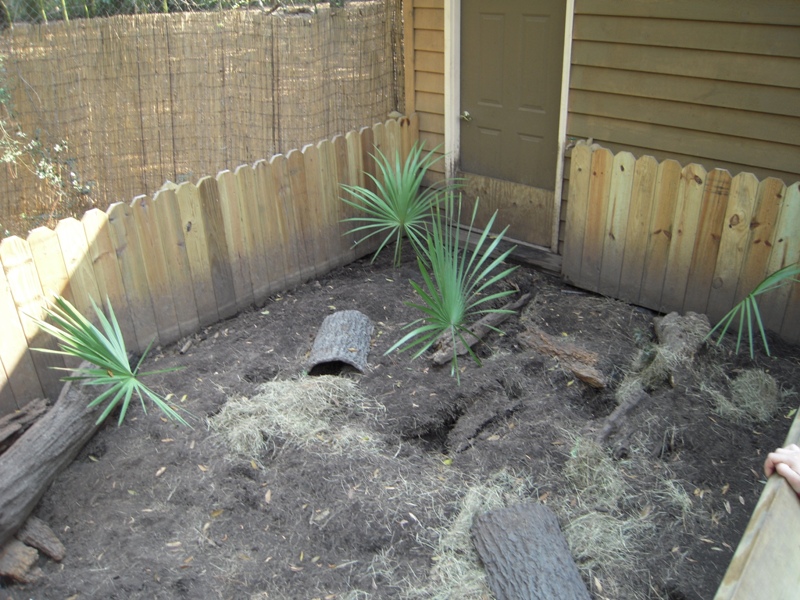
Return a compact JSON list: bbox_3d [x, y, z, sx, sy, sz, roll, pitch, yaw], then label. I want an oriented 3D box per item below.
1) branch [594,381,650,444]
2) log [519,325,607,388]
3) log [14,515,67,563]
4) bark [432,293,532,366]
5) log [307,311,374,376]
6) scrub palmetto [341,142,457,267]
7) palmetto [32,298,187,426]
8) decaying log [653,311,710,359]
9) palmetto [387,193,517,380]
[{"bbox_3d":[1.153,0.575,3.334,0.090,0.090,0.476,22,37,38],"label":"branch"},{"bbox_3d":[0.932,0.311,3.781,0.190,0.120,0.500,-22,34,-31],"label":"log"},{"bbox_3d":[-1.536,1.029,2.773,0.256,0.075,0.090,16,34,30],"label":"log"},{"bbox_3d":[0.557,0.153,4.089,0.170,0.130,0.879,23,38,39],"label":"bark"},{"bbox_3d":[-0.338,0.256,3.967,0.330,0.130,0.495,1,29,6],"label":"log"},{"bbox_3d":[-0.011,-0.713,4.780,0.830,0.900,0.500,-3,29,0],"label":"scrub palmetto"},{"bbox_3d":[-1.543,0.317,3.450,0.750,0.560,0.480,-17,32,-24],"label":"palmetto"},{"bbox_3d":[1.679,0.209,3.837,0.250,0.180,0.317,19,35,34],"label":"decaying log"},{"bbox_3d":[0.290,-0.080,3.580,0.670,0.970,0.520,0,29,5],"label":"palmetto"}]

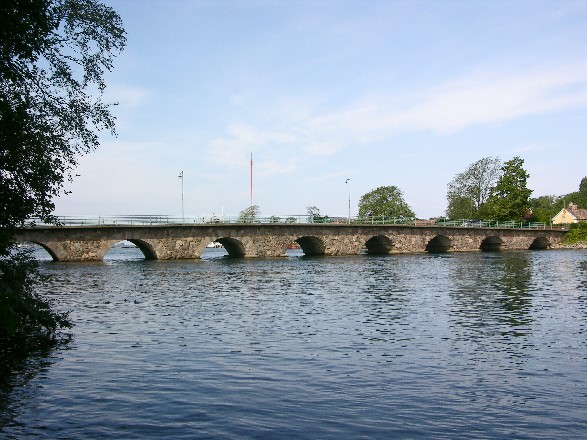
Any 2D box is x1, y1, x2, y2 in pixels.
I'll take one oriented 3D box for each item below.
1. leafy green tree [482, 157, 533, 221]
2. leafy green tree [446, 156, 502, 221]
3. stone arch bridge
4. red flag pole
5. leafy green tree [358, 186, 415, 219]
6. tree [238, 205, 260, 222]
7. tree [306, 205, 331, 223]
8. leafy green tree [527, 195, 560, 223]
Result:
[{"bbox_3d":[43.997,-5.757,122.000,10.280,14.597,10.280,-2,-2,20],"label":"leafy green tree"},{"bbox_3d":[38.738,-6.100,127.000,11.985,14.981,11.985,-2,-2,17],"label":"leafy green tree"},{"bbox_3d":[7.022,2.785,82.833,85.886,4.000,5.800,0,-3,-28],"label":"stone arch bridge"},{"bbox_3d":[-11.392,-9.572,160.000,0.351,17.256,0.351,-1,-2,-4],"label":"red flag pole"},{"bbox_3d":[21.941,-3.185,140.000,13.212,9.437,13.212,-1,-2,9],"label":"leafy green tree"},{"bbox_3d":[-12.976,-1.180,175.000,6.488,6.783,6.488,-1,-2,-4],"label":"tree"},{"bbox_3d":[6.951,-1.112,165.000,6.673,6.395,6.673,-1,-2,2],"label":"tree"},{"bbox_3d":[59.218,-2.123,140.000,7.550,7.786,7.550,-2,-2,23],"label":"leafy green tree"}]

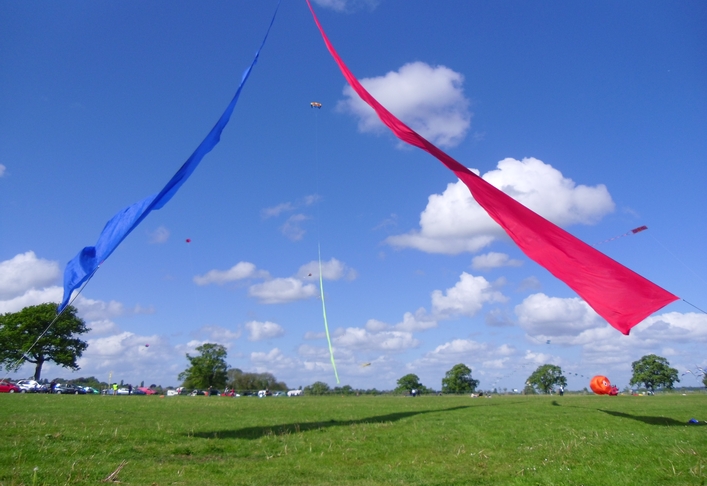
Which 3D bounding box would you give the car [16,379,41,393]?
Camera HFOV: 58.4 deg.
[{"bbox_3d":[-42.697,19.132,84.000,4.100,1.550,1.740,-7,-14,27],"label":"car"}]

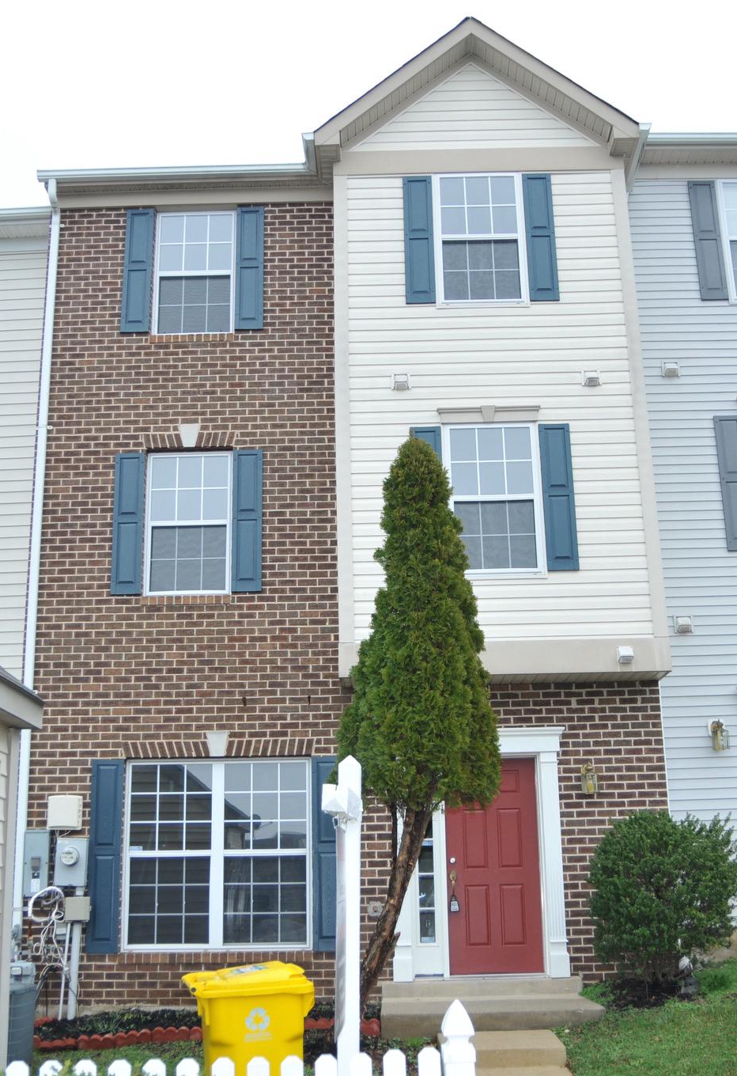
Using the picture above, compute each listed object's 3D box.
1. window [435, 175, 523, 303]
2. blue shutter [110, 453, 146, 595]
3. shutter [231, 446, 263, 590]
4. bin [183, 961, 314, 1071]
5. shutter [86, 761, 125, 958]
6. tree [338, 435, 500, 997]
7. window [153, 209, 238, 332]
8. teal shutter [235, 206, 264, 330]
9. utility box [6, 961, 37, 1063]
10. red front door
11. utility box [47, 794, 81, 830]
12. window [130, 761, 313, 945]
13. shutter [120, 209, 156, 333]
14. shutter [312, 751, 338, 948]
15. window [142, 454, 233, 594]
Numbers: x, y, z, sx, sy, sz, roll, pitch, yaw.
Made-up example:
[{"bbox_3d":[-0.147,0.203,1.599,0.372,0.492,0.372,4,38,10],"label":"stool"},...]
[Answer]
[{"bbox_3d":[1.156,-3.104,11.725,0.900,1.500,0.090,-1,-15,0],"label":"window"},{"bbox_3d":[-2.555,-0.162,11.939,0.305,1.540,0.040,-1,-15,-1],"label":"blue shutter"},{"bbox_3d":[-1.238,-0.174,11.470,0.300,1.480,0.040,-1,-15,0],"label":"shutter"},{"bbox_3d":[-0.735,3.060,6.686,0.770,1.060,0.640,2,-15,-11],"label":"bin"},{"bbox_3d":[-2.489,3.013,10.624,0.300,1.770,0.040,-1,-15,0],"label":"shutter"},{"bbox_3d":[0.453,1.597,10.286,1.520,5.350,1.500,-1,-15,-1],"label":"tree"},{"bbox_3d":[-1.907,-2.898,12.310,0.870,1.460,0.090,-1,-15,0],"label":"window"},{"bbox_3d":[-1.335,-3.060,12.709,0.305,1.520,0.040,-1,-15,-1],"label":"teal shutter"},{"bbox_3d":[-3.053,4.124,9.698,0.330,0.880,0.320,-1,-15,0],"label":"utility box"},{"bbox_3d":[1.209,3.128,10.700,0.890,1.980,0.050,-1,-15,0],"label":"red front door"},{"bbox_3d":[-2.895,2.614,10.695,0.300,0.320,0.130,-1,-15,0],"label":"utility box"},{"bbox_3d":[-1.492,3.125,11.149,1.840,1.820,0.100,-1,-15,-1],"label":"window"},{"bbox_3d":[-2.599,-3.022,12.688,0.305,1.515,0.040,-1,-15,-1],"label":"shutter"},{"bbox_3d":[-0.382,2.986,10.604,0.300,1.770,0.040,-1,-15,0],"label":"shutter"},{"bbox_3d":[-1.859,-0.150,11.565,0.880,1.490,0.090,-1,-15,0],"label":"window"}]

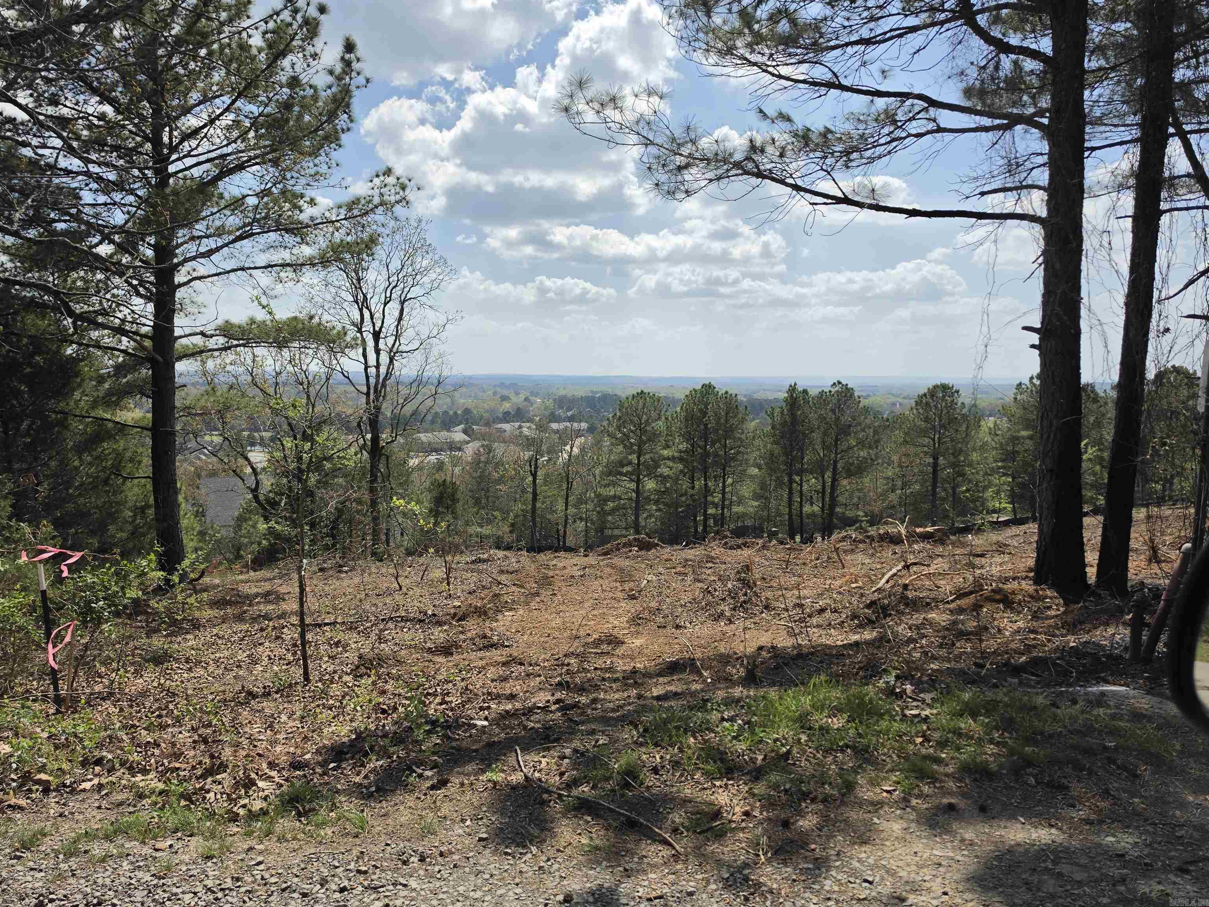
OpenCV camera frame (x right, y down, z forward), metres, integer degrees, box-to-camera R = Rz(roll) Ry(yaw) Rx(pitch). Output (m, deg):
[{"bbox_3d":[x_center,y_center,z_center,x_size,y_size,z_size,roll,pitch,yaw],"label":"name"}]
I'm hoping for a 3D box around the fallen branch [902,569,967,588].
[{"bbox_3d":[3.917,1.447,9.497,0.880,0.140,0.360,1,6,7],"label":"fallen branch"}]

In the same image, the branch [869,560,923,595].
[{"bbox_3d":[3.426,1.431,9.447,1.250,0.220,0.170,-5,8,-43],"label":"branch"}]

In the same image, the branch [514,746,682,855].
[{"bbox_3d":[-0.073,1.309,3.043,0.150,0.100,0.960,-4,8,-42],"label":"branch"}]

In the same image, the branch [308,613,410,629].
[{"bbox_3d":[-2.622,1.788,8.635,1.098,0.096,0.143,-2,6,-25],"label":"branch"}]

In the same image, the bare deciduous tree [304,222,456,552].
[{"bbox_3d":[-5.538,-1.602,19.590,3.725,8.300,3.539,1,6,0],"label":"bare deciduous tree"}]

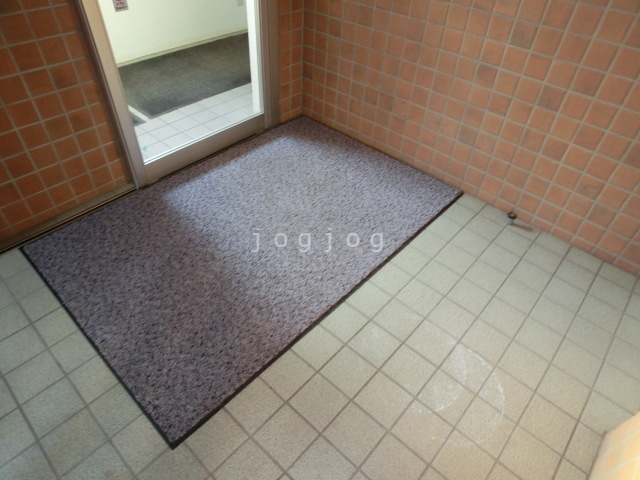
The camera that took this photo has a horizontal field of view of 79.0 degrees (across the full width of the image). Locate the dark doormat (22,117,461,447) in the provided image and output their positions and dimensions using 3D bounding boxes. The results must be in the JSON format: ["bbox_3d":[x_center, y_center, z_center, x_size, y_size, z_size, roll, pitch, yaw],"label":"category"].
[{"bbox_3d":[-0.273,-0.122,1.929,1.210,0.012,1.800,34,52,28],"label":"dark doormat"}]

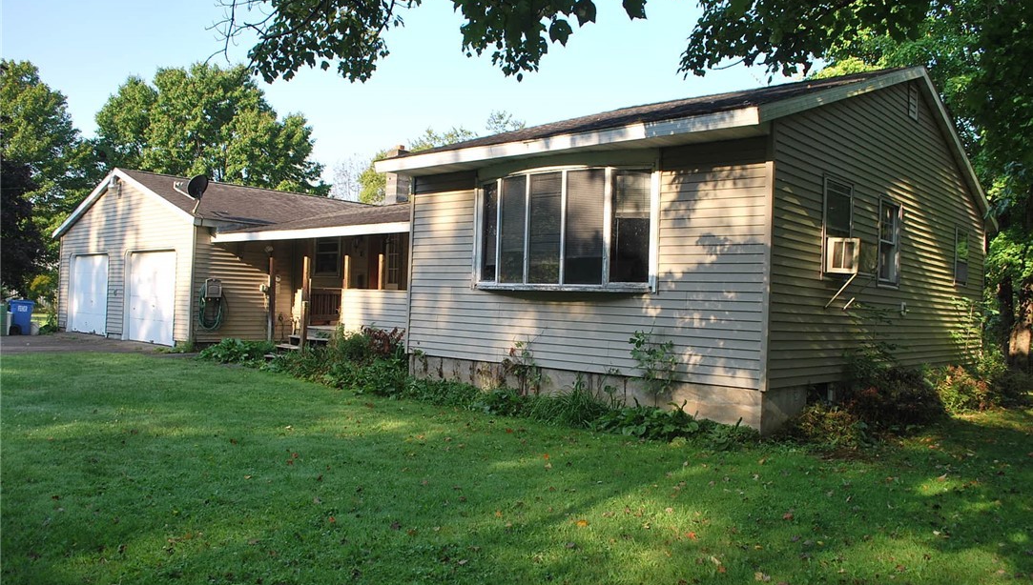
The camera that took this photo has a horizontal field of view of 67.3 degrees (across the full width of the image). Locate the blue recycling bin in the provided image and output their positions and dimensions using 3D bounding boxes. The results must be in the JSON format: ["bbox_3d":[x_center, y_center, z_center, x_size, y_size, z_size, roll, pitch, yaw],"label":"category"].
[{"bbox_3d":[-14.019,0.704,22.000,0.740,1.000,0.640,3,-1,-37],"label":"blue recycling bin"}]

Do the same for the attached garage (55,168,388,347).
[{"bbox_3d":[-7.119,-0.804,21.953,8.650,4.120,8.250,1,-1,42],"label":"attached garage"}]

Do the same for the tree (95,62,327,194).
[{"bbox_3d":[-15.014,-4.958,37.951,11.200,12.568,11.200,1,-1,42],"label":"tree"}]

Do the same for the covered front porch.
[{"bbox_3d":[-3.253,-0.080,14.897,6.900,2.830,2.200,1,-1,42],"label":"covered front porch"}]

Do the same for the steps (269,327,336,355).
[{"bbox_3d":[-4.012,1.010,14.581,1.360,0.620,0.900,1,-1,42],"label":"steps"}]

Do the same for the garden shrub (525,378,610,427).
[{"bbox_3d":[0.556,1.131,8.350,0.950,0.460,0.850,1,-1,42],"label":"garden shrub"}]

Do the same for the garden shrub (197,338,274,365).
[{"bbox_3d":[-5.171,1.039,14.300,1.450,0.420,1.200,1,-1,42],"label":"garden shrub"}]

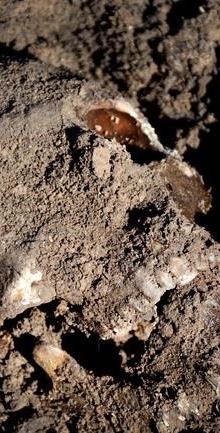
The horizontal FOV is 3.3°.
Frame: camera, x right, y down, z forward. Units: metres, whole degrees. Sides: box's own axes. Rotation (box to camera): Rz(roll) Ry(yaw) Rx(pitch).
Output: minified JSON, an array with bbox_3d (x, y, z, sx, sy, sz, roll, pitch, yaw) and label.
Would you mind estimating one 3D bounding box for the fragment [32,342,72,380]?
[{"bbox_3d":[-0.030,0.073,1.920,0.021,0.012,0.015,35,56,28],"label":"fragment"}]

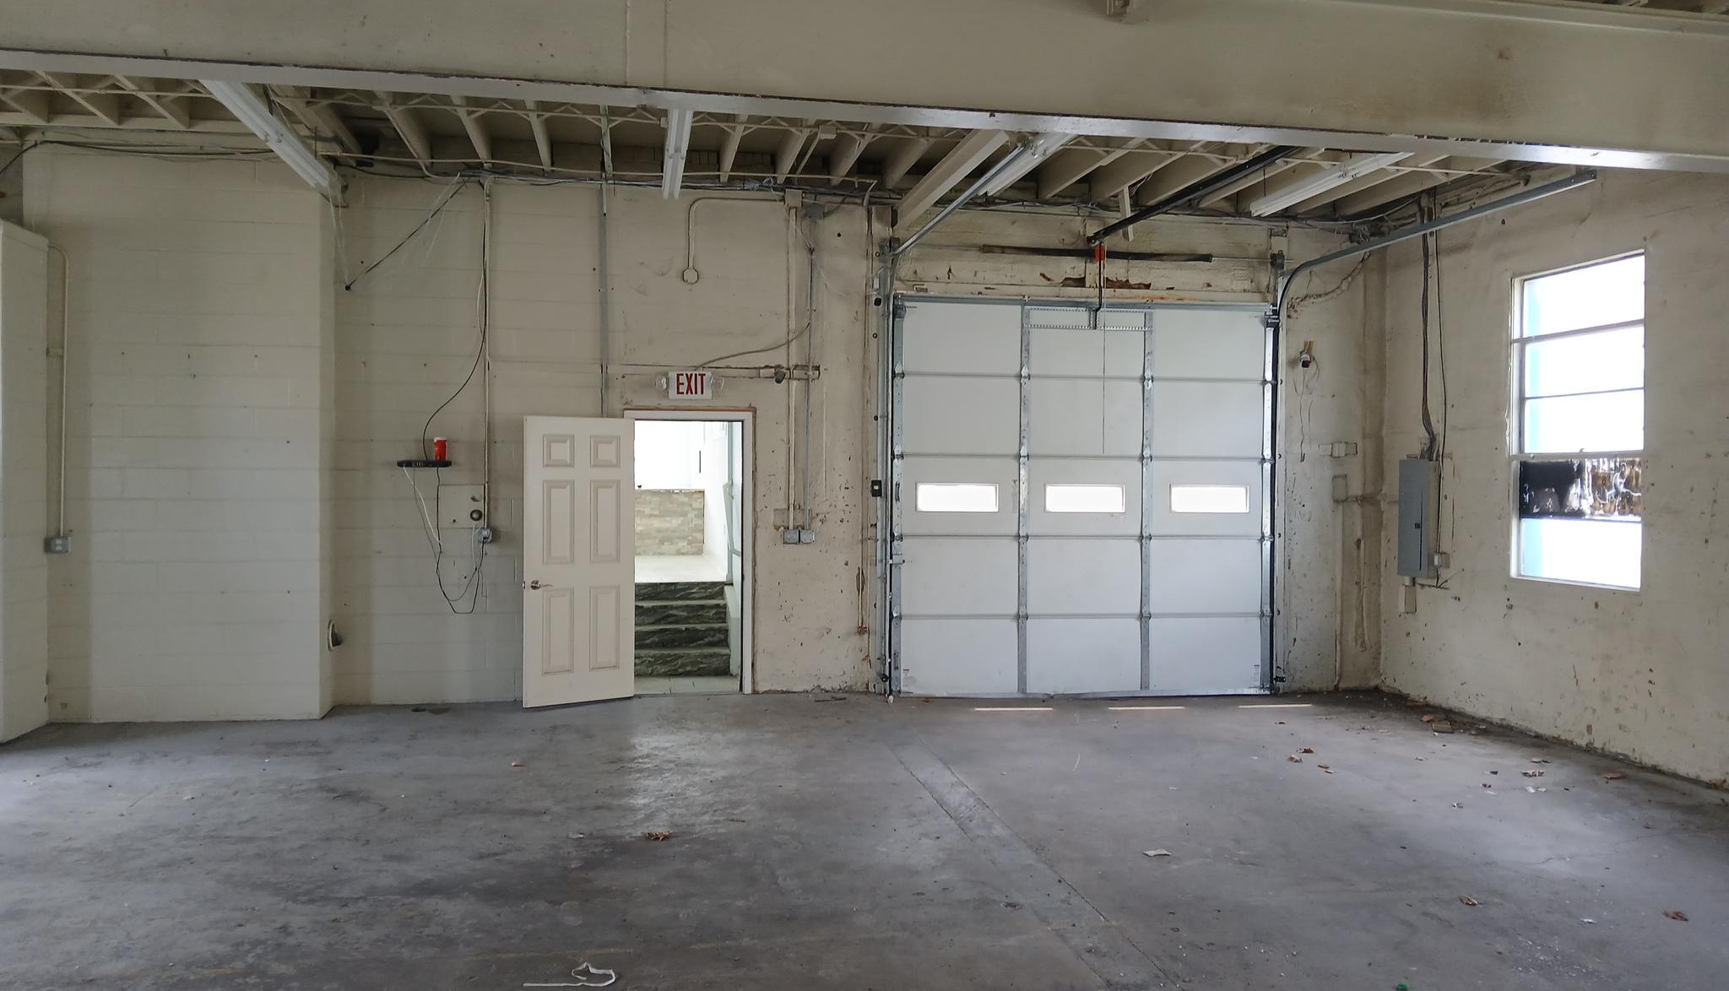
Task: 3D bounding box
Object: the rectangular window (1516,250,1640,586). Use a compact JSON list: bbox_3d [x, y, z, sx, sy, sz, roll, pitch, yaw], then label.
[{"bbox_3d":[4.570,-0.456,8.360,0.110,2.050,1.150,0,1,-10],"label":"rectangular window"}]

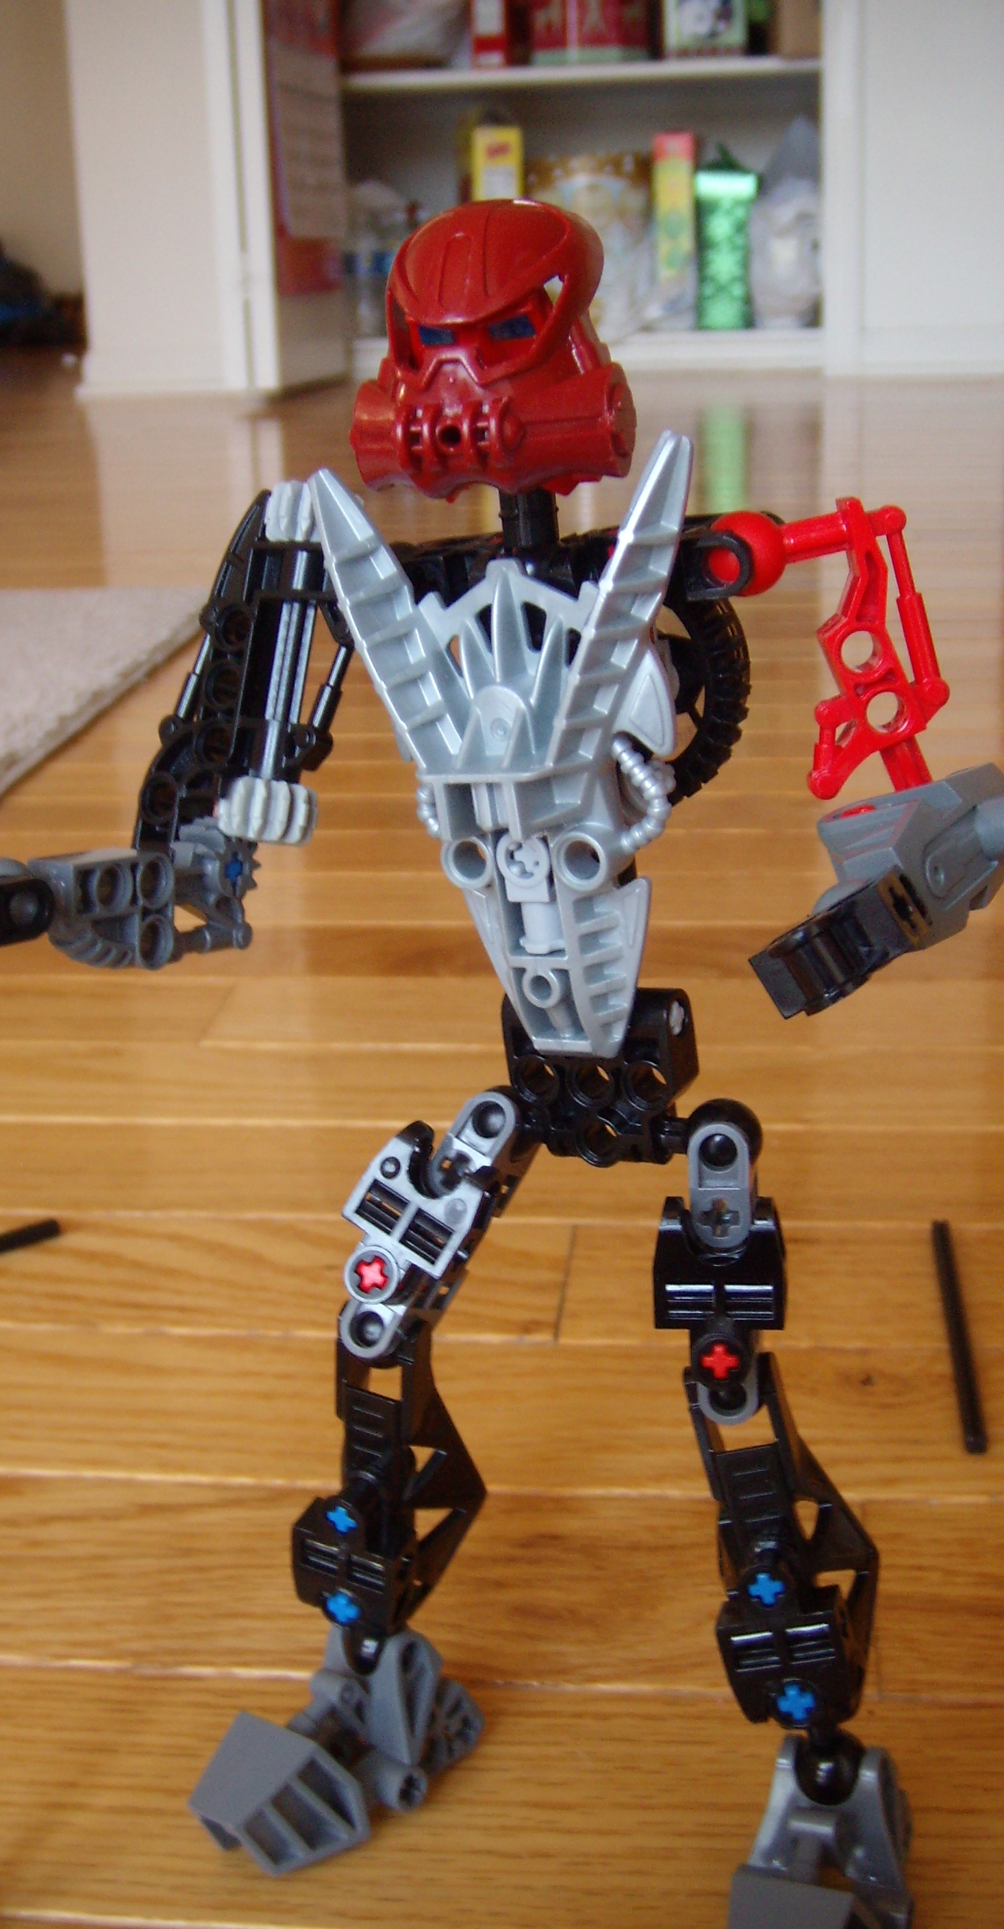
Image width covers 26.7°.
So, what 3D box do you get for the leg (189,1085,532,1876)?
[{"bbox_3d":[-0.018,0.074,0.300,0.030,0.109,0.052,14,24,38],"label":"leg"}]

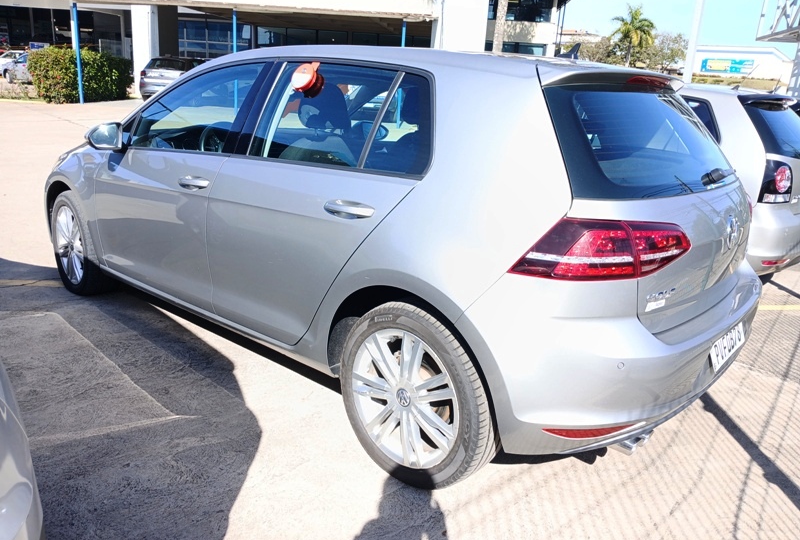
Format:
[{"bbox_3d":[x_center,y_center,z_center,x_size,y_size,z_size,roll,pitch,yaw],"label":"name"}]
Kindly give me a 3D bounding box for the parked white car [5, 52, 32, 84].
[{"bbox_3d":[-16.532,-9.121,27.487,4.100,1.480,1.700,16,20,39],"label":"parked white car"}]

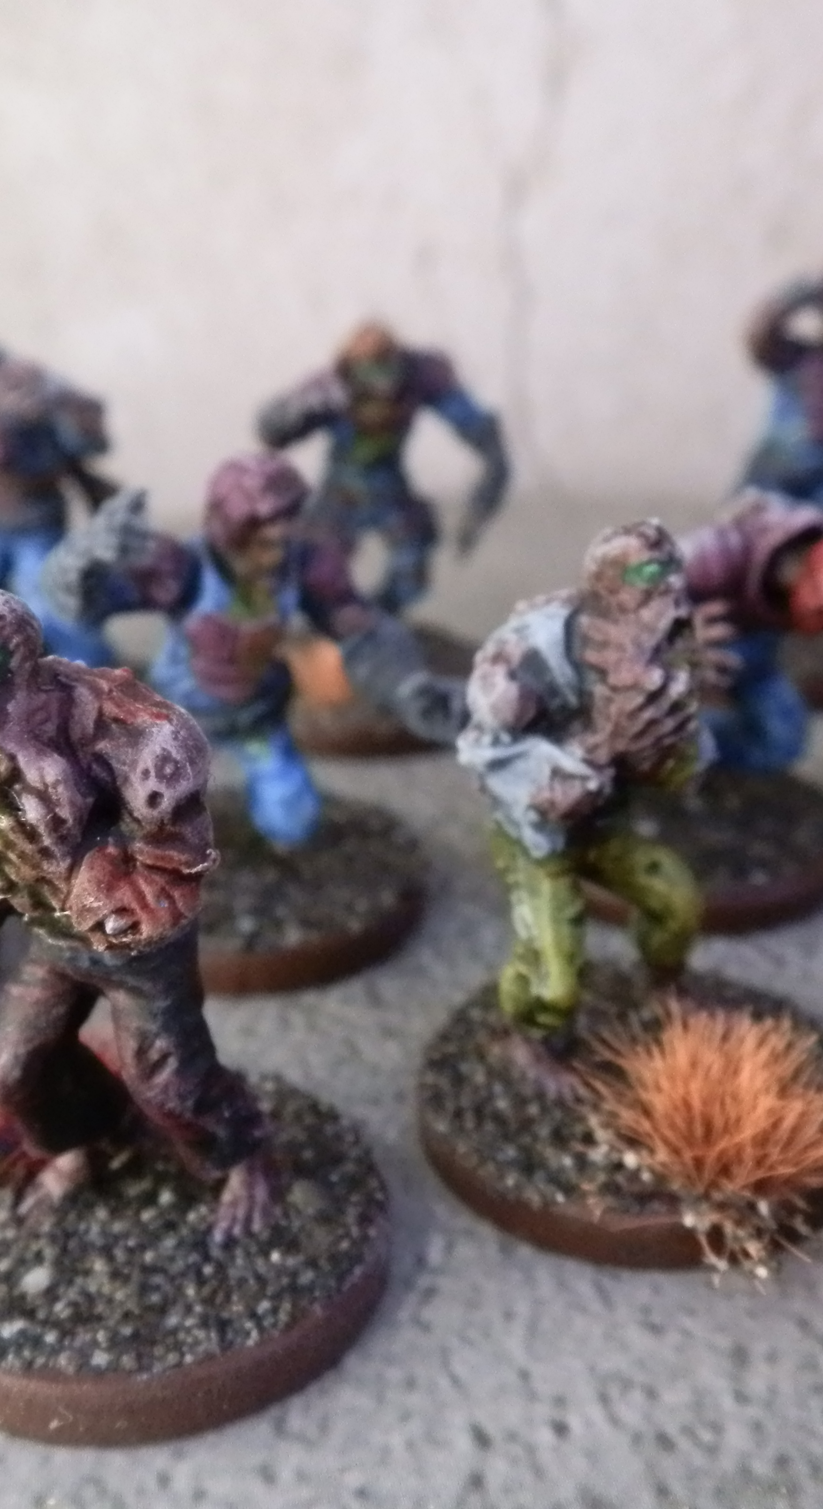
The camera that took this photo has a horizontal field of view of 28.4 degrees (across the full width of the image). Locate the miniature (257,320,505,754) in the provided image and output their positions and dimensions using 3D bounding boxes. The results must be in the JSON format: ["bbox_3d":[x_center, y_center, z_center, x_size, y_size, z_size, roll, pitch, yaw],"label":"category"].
[{"bbox_3d":[-0.005,-0.020,0.139,0.026,0.033,0.025,-1,25,-2],"label":"miniature"}]

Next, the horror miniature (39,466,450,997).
[{"bbox_3d":[-0.011,-0.005,0.107,0.025,0.032,0.025,-14,28,-27],"label":"horror miniature"}]

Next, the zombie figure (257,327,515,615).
[{"bbox_3d":[-0.002,-0.021,0.137,0.021,0.031,0.015,-1,25,-2],"label":"zombie figure"}]

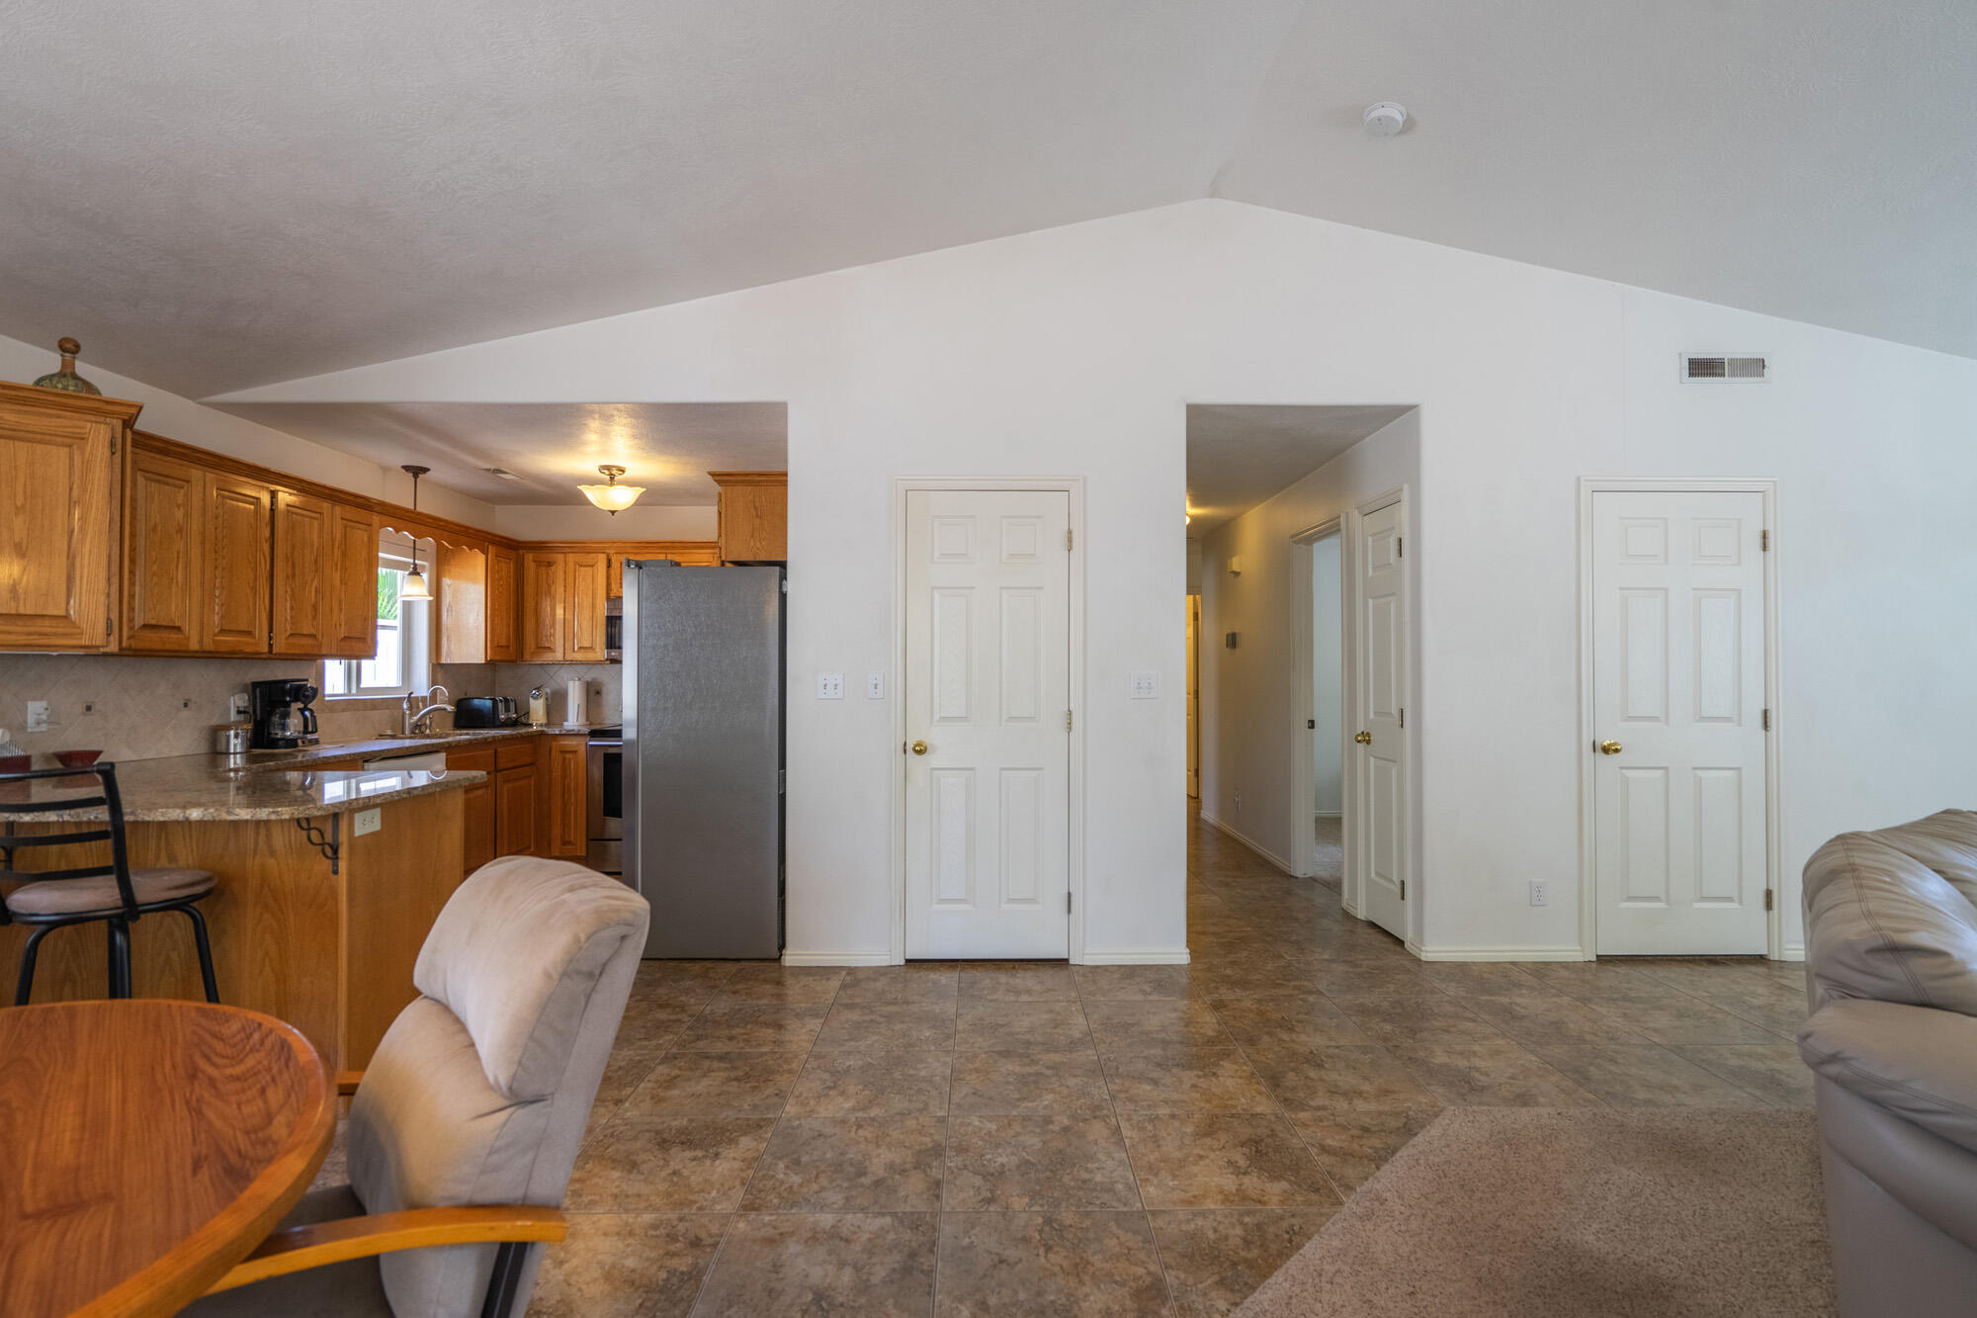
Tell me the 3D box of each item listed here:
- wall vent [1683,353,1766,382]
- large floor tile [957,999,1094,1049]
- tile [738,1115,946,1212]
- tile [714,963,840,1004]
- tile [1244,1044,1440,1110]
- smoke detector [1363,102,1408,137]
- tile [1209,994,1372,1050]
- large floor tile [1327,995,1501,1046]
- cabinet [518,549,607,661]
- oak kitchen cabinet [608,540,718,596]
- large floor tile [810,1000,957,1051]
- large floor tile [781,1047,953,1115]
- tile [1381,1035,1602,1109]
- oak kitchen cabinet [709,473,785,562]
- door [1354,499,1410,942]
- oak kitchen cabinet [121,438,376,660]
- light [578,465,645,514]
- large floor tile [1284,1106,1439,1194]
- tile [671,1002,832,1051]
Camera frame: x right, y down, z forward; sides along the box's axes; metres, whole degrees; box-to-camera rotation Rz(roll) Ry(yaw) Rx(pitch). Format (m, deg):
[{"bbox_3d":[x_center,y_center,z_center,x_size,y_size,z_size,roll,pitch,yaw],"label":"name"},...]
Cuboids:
[{"bbox_3d":[3.228,-1.274,4.079,0.398,0.131,0.020,0,-1,0],"label":"wall vent"},{"bbox_3d":[0.124,1.325,3.402,0.474,0.012,0.474,0,-1,0],"label":"large floor tile"},{"bbox_3d":[-0.344,1.291,2.393,0.471,0.010,0.464,0,-1,0],"label":"tile"},{"bbox_3d":[-0.827,1.311,3.790,0.471,0.010,0.464,0,-1,0],"label":"tile"},{"bbox_3d":[1.086,1.316,2.930,0.474,0.012,0.474,0,-1,0],"label":"tile"},{"bbox_3d":[1.432,-1.934,3.371,0.145,0.045,0.145,11,-1,0],"label":"smoke detector"},{"bbox_3d":[1.071,1.304,3.335,0.471,0.010,0.464,0,-1,0],"label":"tile"},{"bbox_3d":[1.545,1.304,3.338,0.471,0.010,0.464,0,-1,0],"label":"large floor tile"},{"bbox_3d":[-2.907,-0.353,6.398,0.600,0.763,0.320,0,-1,0],"label":"cabinet"},{"bbox_3d":[-2.140,-0.588,6.313,0.775,0.365,0.320,0,-1,0],"label":"oak kitchen cabinet"},{"bbox_3d":[-0.355,1.326,3.399,0.474,0.012,0.474,0,-1,0],"label":"large floor tile"},{"bbox_3d":[-0.347,1.298,2.860,0.471,0.010,0.464,0,-1,0],"label":"large floor tile"},{"bbox_3d":[1.548,1.297,2.872,0.471,0.010,0.464,0,-1,0],"label":"tile"},{"bbox_3d":[-1.078,-0.615,4.574,0.335,0.385,0.900,0,-1,0],"label":"oak kitchen cabinet"},{"bbox_3d":[1.933,0.287,4.521,0.040,2.032,0.452,0,-1,0],"label":"door"},{"bbox_3d":[-3.282,-0.390,4.071,0.320,0.775,1.390,0,-1,0],"label":"oak kitchen cabinet"},{"bbox_3d":[-2.155,-0.963,5.348,0.385,0.270,0.385,0,-1,0],"label":"light"},{"bbox_3d":[1.086,1.317,2.466,0.457,0.010,0.462,0,-1,0],"label":"large floor tile"},{"bbox_3d":[-0.844,1.337,3.411,0.481,0.010,0.481,0,-1,0],"label":"tile"}]

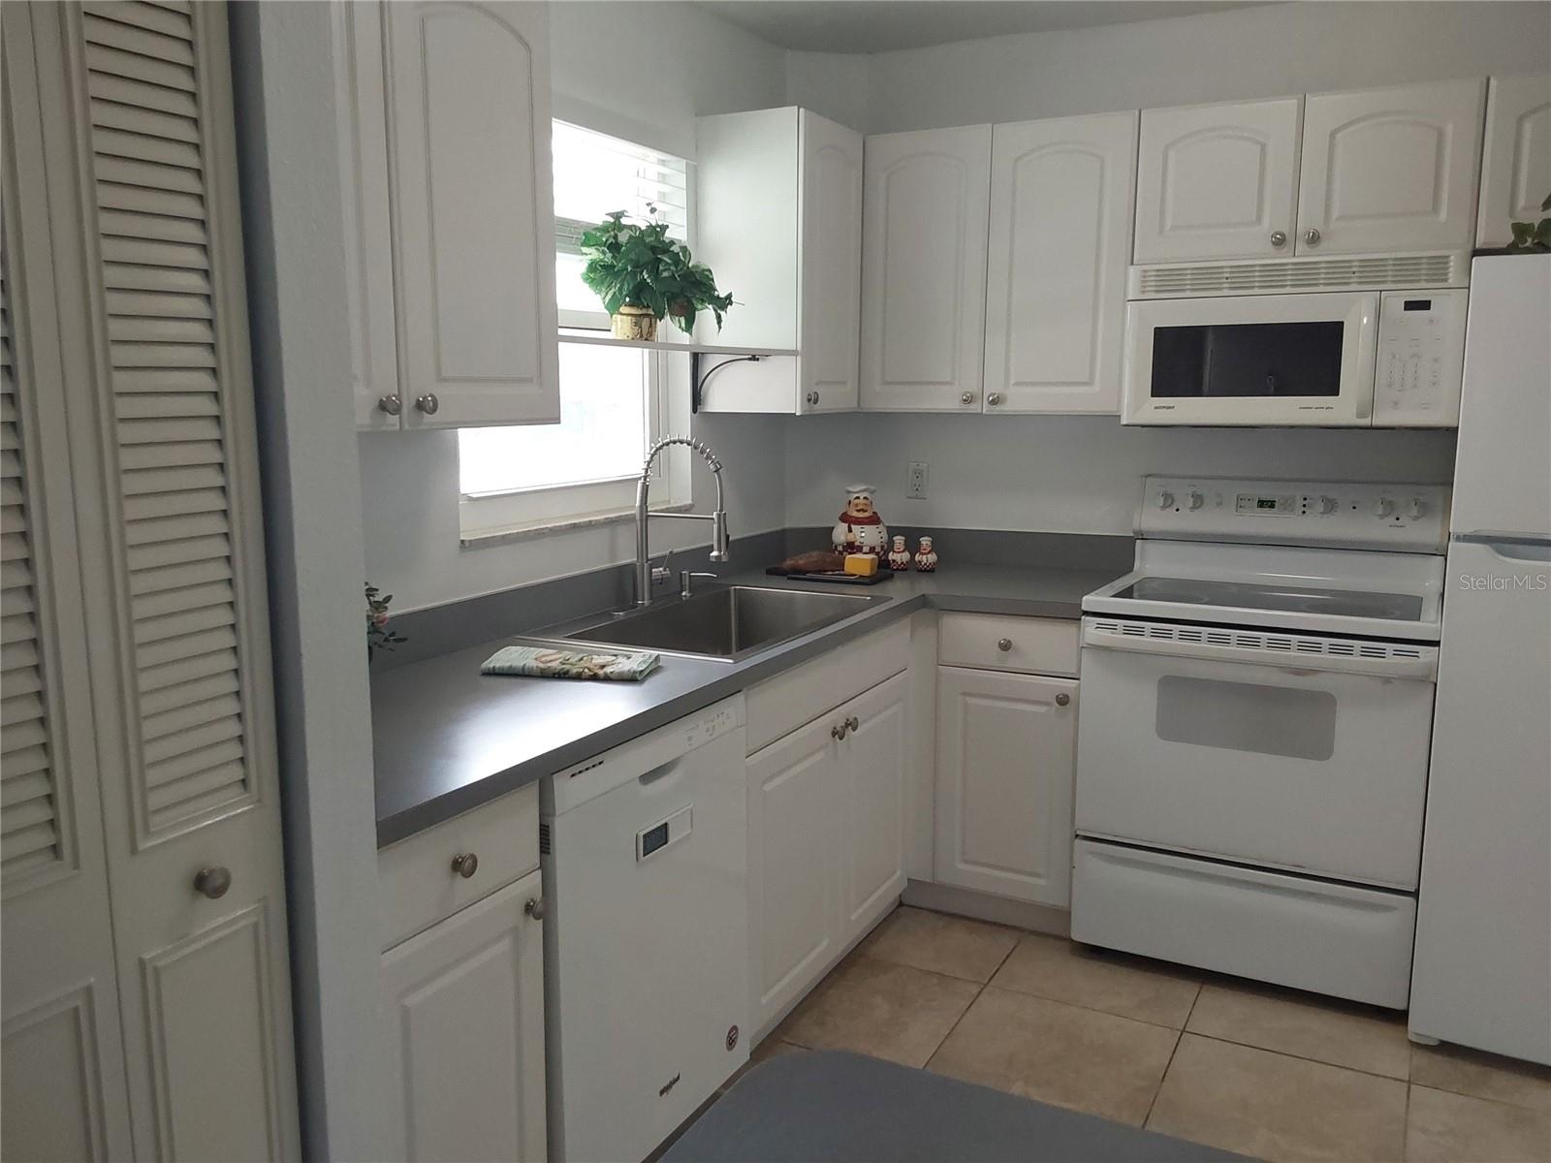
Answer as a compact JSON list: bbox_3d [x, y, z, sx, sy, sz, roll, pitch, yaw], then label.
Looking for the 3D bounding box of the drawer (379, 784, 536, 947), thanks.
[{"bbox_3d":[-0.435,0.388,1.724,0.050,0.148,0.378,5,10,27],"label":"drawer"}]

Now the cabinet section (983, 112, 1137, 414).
[{"bbox_3d":[0.822,-0.849,3.458,0.388,0.764,0.320,5,10,28],"label":"cabinet section"}]

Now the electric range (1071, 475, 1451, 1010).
[{"bbox_3d":[1.234,0.354,3.208,0.768,1.182,0.660,5,10,27],"label":"electric range"}]

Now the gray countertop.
[{"bbox_3d":[-0.013,0.135,2.747,1.040,0.039,2.610,5,10,27],"label":"gray countertop"}]

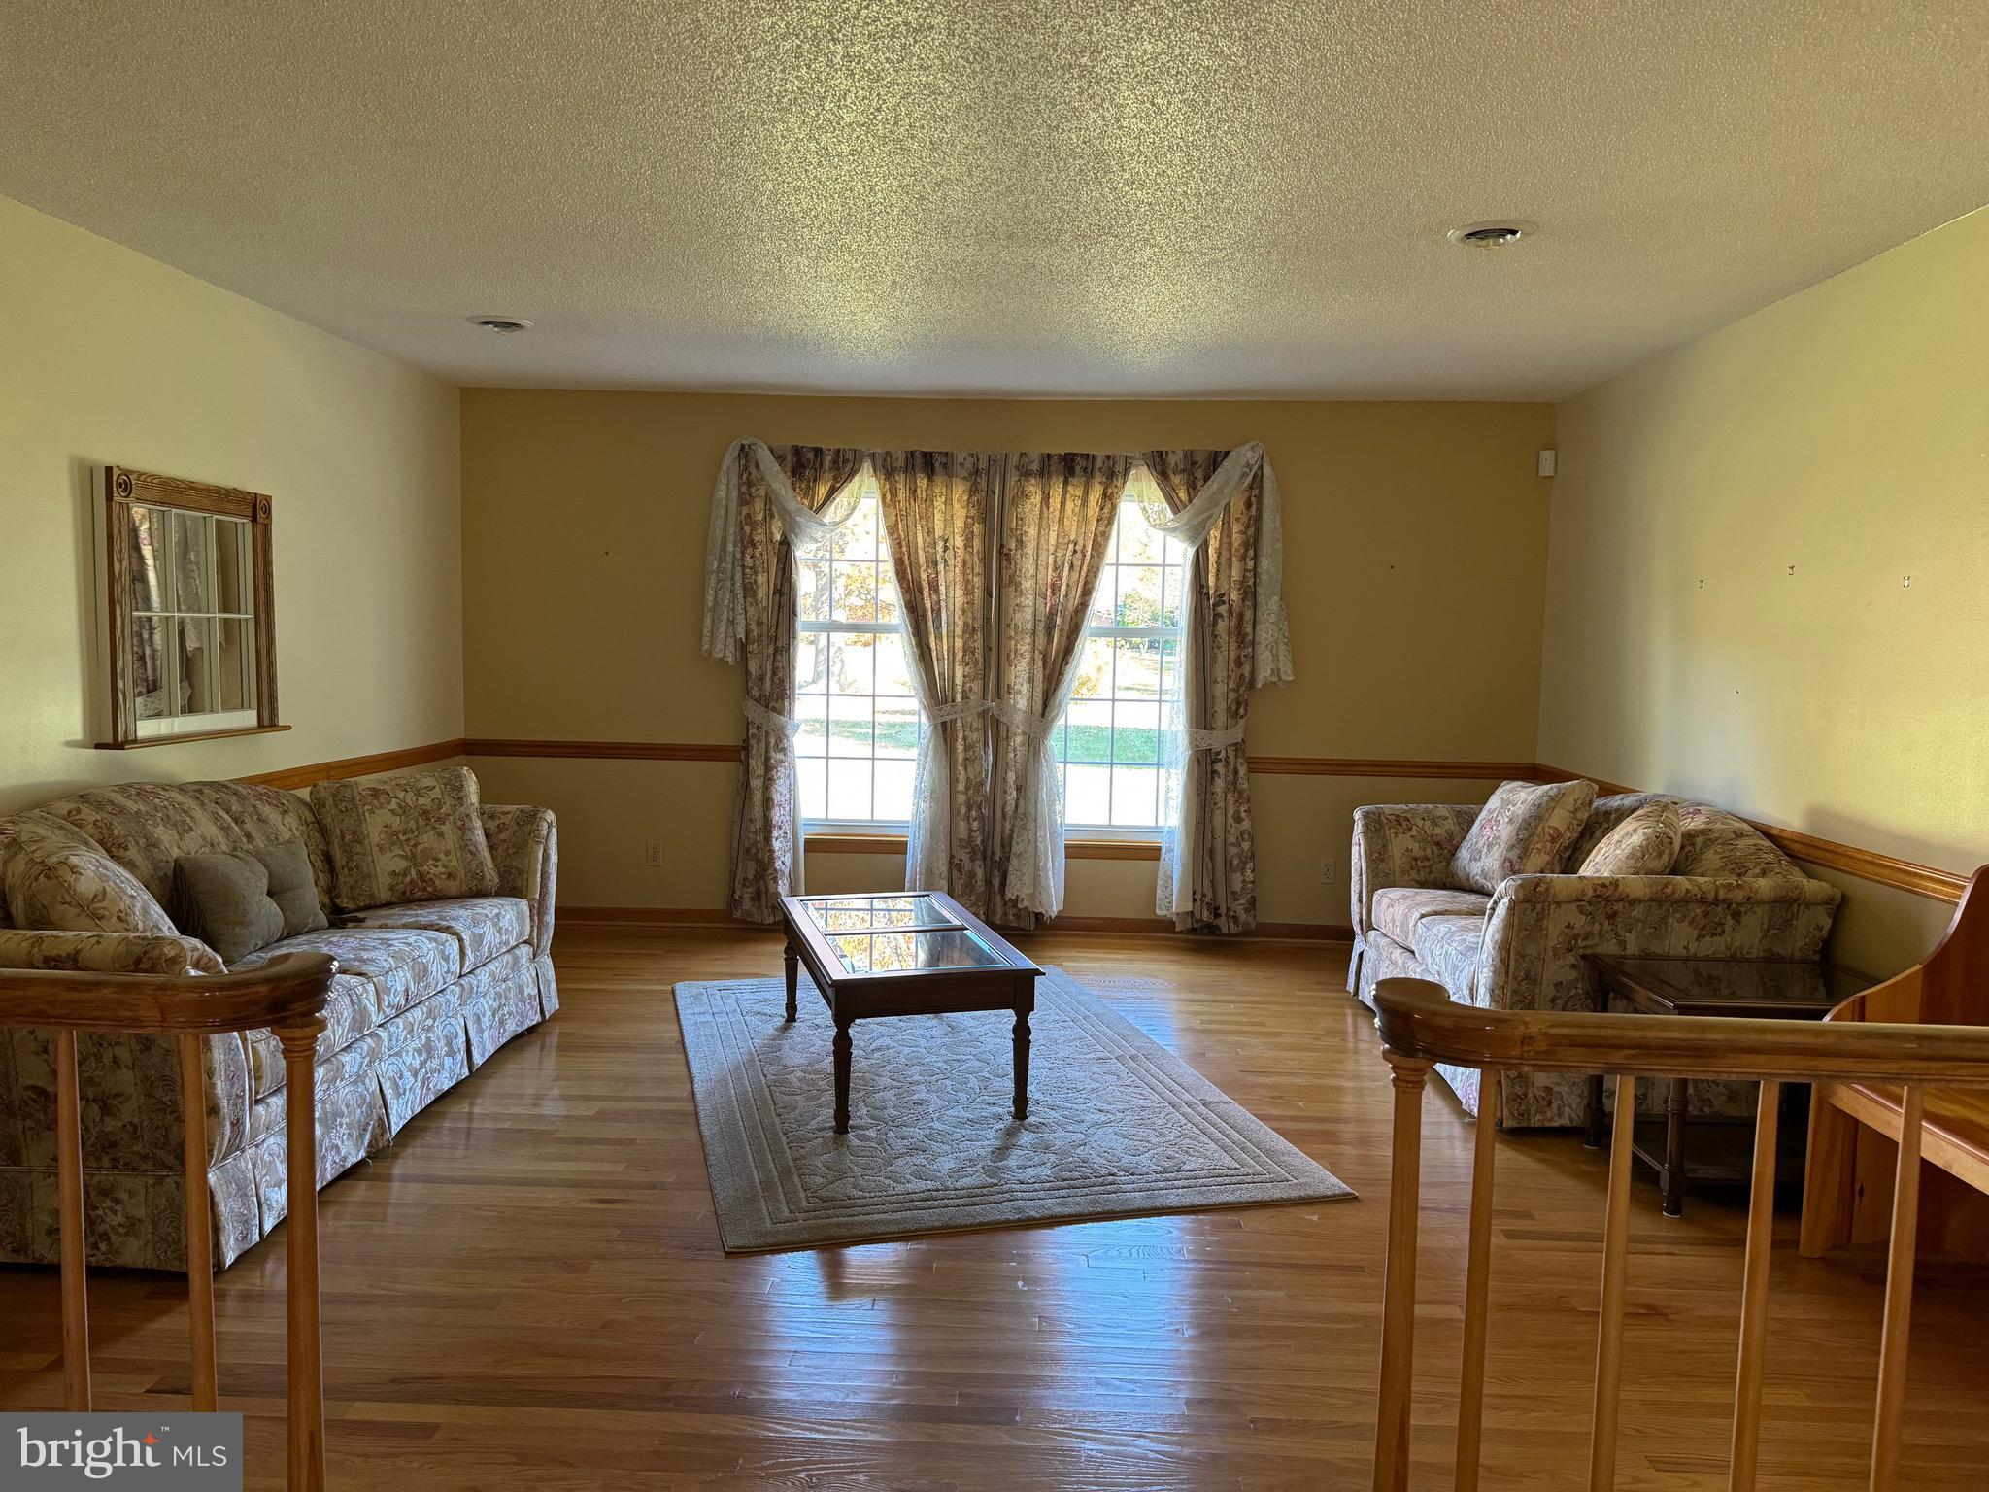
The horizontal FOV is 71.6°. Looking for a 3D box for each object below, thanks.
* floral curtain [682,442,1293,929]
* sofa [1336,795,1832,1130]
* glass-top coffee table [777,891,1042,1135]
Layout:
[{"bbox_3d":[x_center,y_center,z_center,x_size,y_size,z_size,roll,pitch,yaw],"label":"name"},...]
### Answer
[{"bbox_3d":[0.001,-0.250,6.140,2.630,2.160,0.180,1,5,2],"label":"floral curtain"},{"bbox_3d":[1.856,0.613,4.591,0.930,0.880,1.600,1,5,-1],"label":"sofa"},{"bbox_3d":[-0.318,0.802,4.388,0.588,0.425,1.234,0,5,-16],"label":"glass-top coffee table"}]

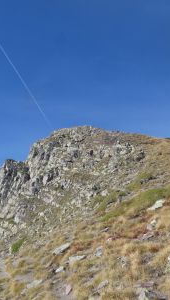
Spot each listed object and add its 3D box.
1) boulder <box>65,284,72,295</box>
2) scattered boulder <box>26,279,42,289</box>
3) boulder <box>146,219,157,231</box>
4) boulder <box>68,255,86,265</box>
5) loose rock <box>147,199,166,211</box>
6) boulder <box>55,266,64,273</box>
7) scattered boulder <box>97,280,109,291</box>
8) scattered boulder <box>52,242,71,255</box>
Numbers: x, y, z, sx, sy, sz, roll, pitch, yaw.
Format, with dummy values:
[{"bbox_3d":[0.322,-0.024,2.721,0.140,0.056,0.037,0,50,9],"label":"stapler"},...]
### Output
[{"bbox_3d":[-0.369,3.119,6.200,0.140,0.190,0.140,0,-11,0],"label":"boulder"},{"bbox_3d":[-1.263,3.274,6.800,0.381,0.140,0.285,0,-7,0],"label":"scattered boulder"},{"bbox_3d":[2.230,2.499,9.300,0.390,0.341,0.293,0,-7,0],"label":"boulder"},{"bbox_3d":[-0.239,3.080,7.800,0.491,0.171,0.368,0,-7,0],"label":"boulder"},{"bbox_3d":[3.352,2.555,13.000,0.819,0.490,0.614,0,-7,0],"label":"loose rock"},{"bbox_3d":[-0.754,3.534,8.200,0.240,0.160,0.200,0,-11,0],"label":"boulder"},{"bbox_3d":[0.354,2.590,5.300,0.222,0.123,0.167,0,-7,0],"label":"scattered boulder"},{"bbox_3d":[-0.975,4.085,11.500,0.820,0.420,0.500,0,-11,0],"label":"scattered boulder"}]

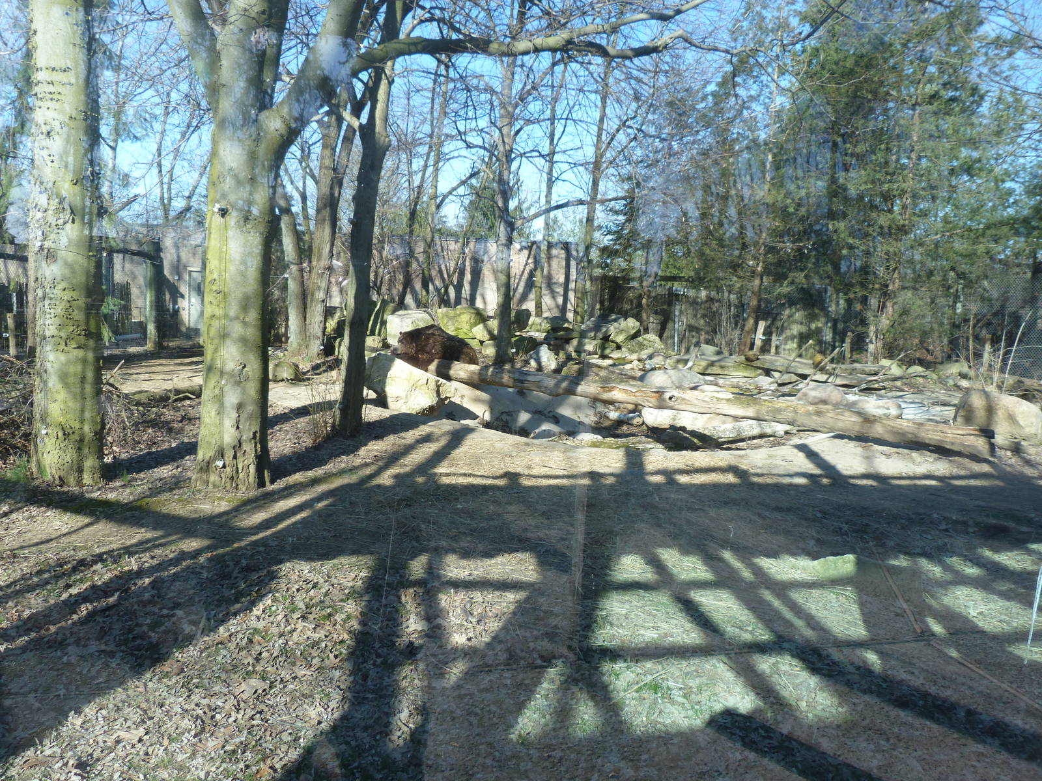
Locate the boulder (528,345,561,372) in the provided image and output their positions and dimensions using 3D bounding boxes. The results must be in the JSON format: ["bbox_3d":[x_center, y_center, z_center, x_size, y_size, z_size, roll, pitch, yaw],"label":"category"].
[{"bbox_3d":[0.487,-0.667,15.800,0.680,0.560,0.550,0,7,0],"label":"boulder"}]

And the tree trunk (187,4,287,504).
[{"bbox_3d":[-2.515,-1.153,6.750,0.740,3.968,0.700,-2,9,-20],"label":"tree trunk"}]

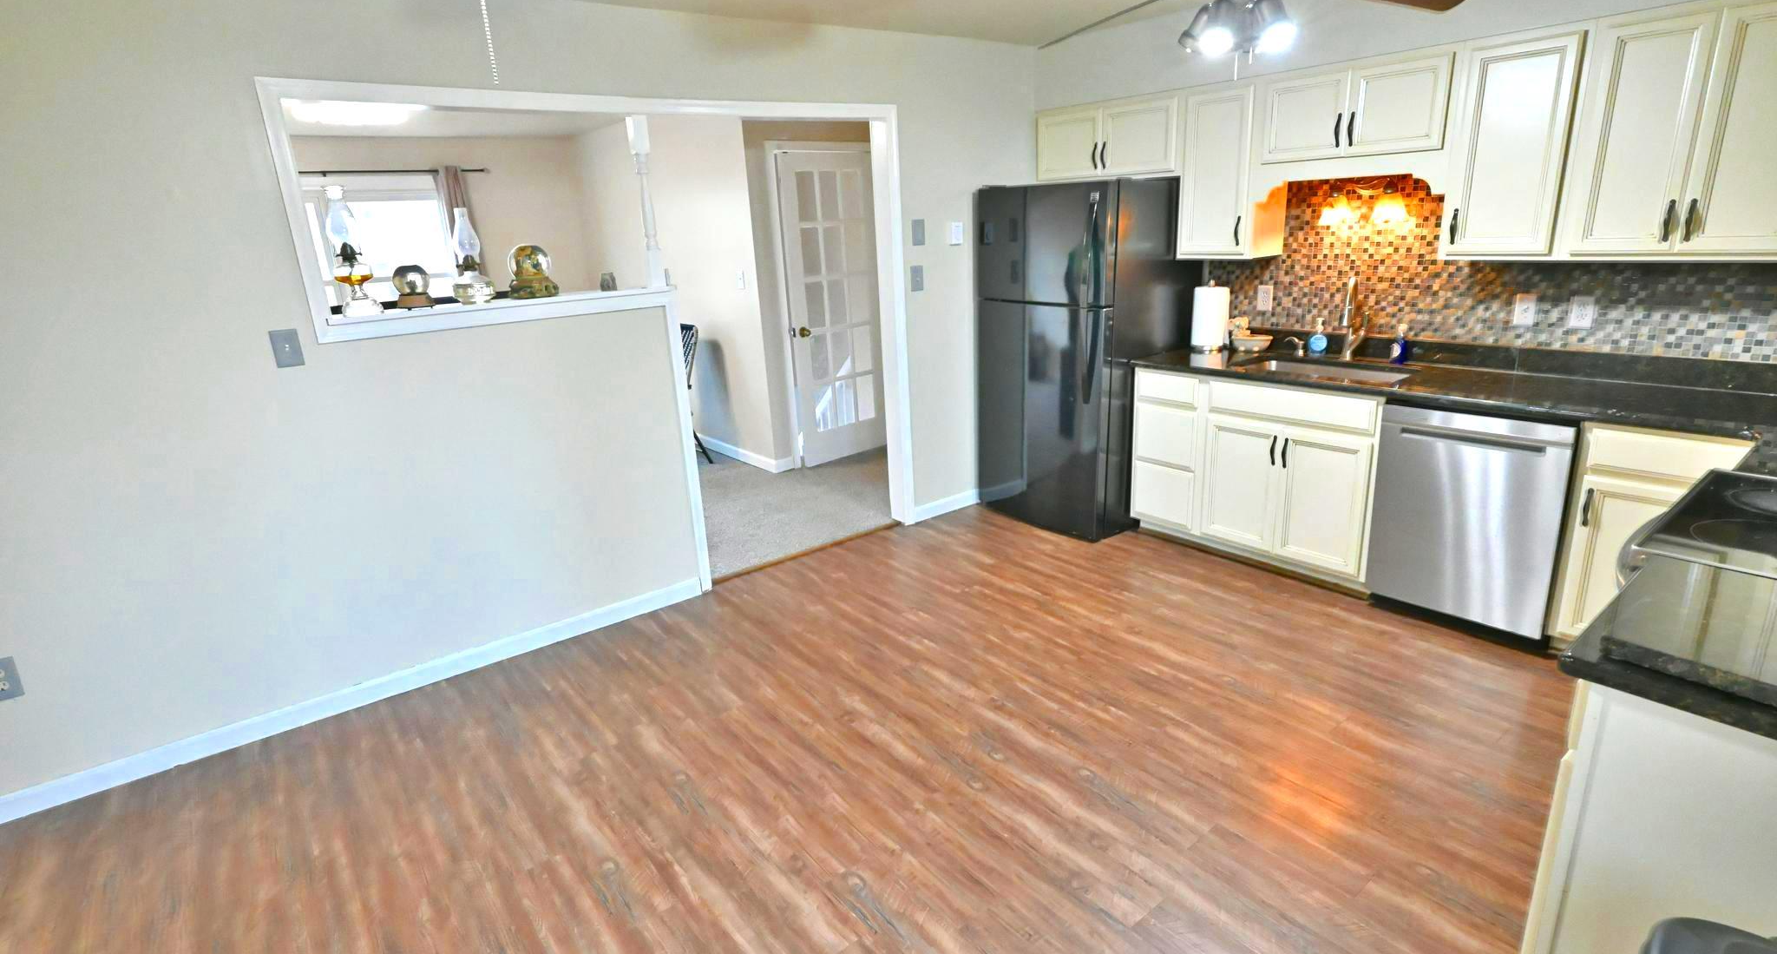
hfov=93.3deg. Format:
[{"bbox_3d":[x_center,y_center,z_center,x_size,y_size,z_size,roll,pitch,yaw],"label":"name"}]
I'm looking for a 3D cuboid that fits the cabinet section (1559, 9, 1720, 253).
[{"bbox_3d":[2.540,-1.125,2.806,0.328,0.740,0.307,-16,21,-35],"label":"cabinet section"}]

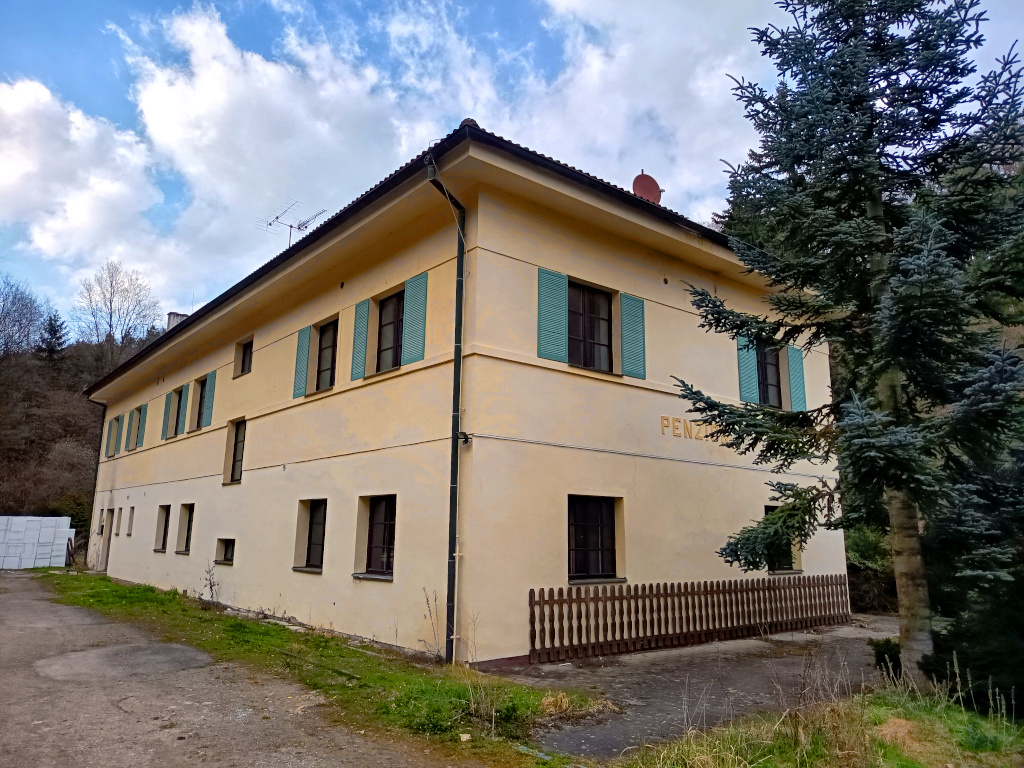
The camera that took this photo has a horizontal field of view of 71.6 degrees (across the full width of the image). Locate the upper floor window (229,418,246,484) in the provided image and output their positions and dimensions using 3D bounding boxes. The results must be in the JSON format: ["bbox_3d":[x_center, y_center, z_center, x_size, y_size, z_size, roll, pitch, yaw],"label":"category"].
[{"bbox_3d":[-6.439,1.592,16.842,0.180,1.500,1.150,11,-16,-40],"label":"upper floor window"}]

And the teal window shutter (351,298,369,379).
[{"bbox_3d":[-2.712,-0.784,12.705,0.050,1.440,0.570,11,-16,-40],"label":"teal window shutter"}]

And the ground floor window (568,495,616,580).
[{"bbox_3d":[1.243,2.399,11.096,1.190,1.260,0.180,10,-15,-36],"label":"ground floor window"}]

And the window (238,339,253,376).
[{"bbox_3d":[-6.405,-0.628,17.324,0.180,0.900,1.140,11,-16,-40],"label":"window"}]

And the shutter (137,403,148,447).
[{"bbox_3d":[-12.225,1.387,23.487,0.050,1.436,0.621,11,-15,-39],"label":"shutter"}]

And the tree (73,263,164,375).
[{"bbox_3d":[-40.107,-6.744,72.000,8.500,11.300,8.500,7,-14,-29],"label":"tree"}]

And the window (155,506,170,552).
[{"bbox_3d":[-9.788,4.098,20.218,0.180,1.240,1.140,11,-16,-40],"label":"window"}]

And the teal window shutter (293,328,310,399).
[{"bbox_3d":[-4.282,-0.432,14.402,0.050,1.445,0.570,11,-15,-39],"label":"teal window shutter"}]

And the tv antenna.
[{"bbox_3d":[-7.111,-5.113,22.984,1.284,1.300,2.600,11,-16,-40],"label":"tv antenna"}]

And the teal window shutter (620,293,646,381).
[{"bbox_3d":[2.088,-0.806,12.075,0.592,1.436,0.050,10,-15,-37],"label":"teal window shutter"}]

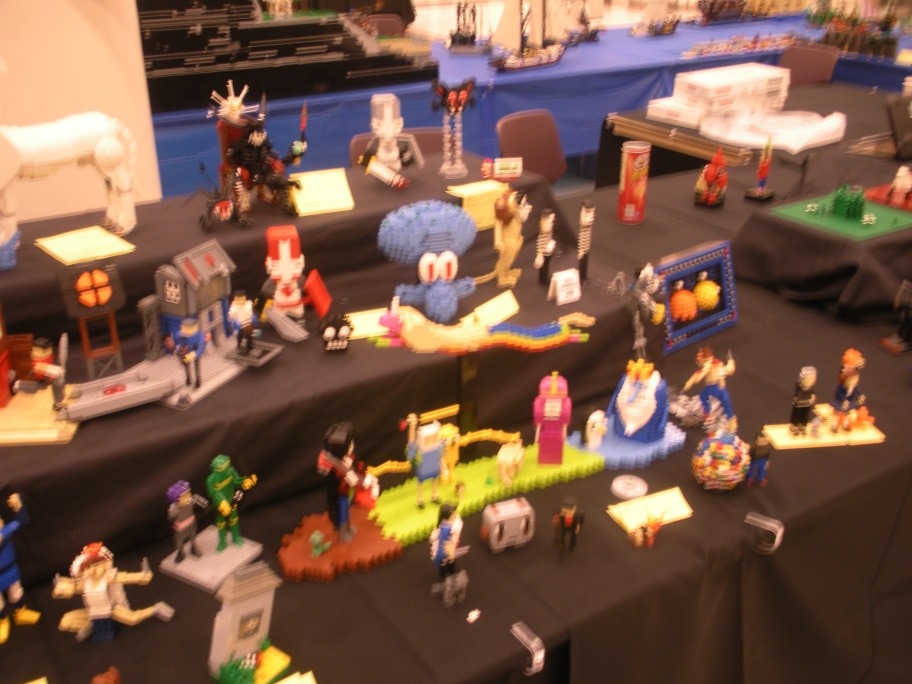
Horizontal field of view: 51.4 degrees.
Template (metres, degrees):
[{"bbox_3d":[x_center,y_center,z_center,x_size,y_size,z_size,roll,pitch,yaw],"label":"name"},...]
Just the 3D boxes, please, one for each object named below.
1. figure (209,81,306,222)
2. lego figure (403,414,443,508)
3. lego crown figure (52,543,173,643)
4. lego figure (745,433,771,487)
[{"bbox_3d":[-0.366,-0.355,1.726,0.170,0.225,0.155,-12,28,-23],"label":"figure"},{"bbox_3d":[-0.045,0.176,1.406,0.059,0.153,0.038,-14,28,-26],"label":"lego figure"},{"bbox_3d":[-0.432,0.314,1.195,0.144,0.135,0.086,-6,26,-13],"label":"lego crown figure"},{"bbox_3d":[0.476,0.180,1.481,0.040,0.093,0.031,-11,27,-21],"label":"lego figure"}]

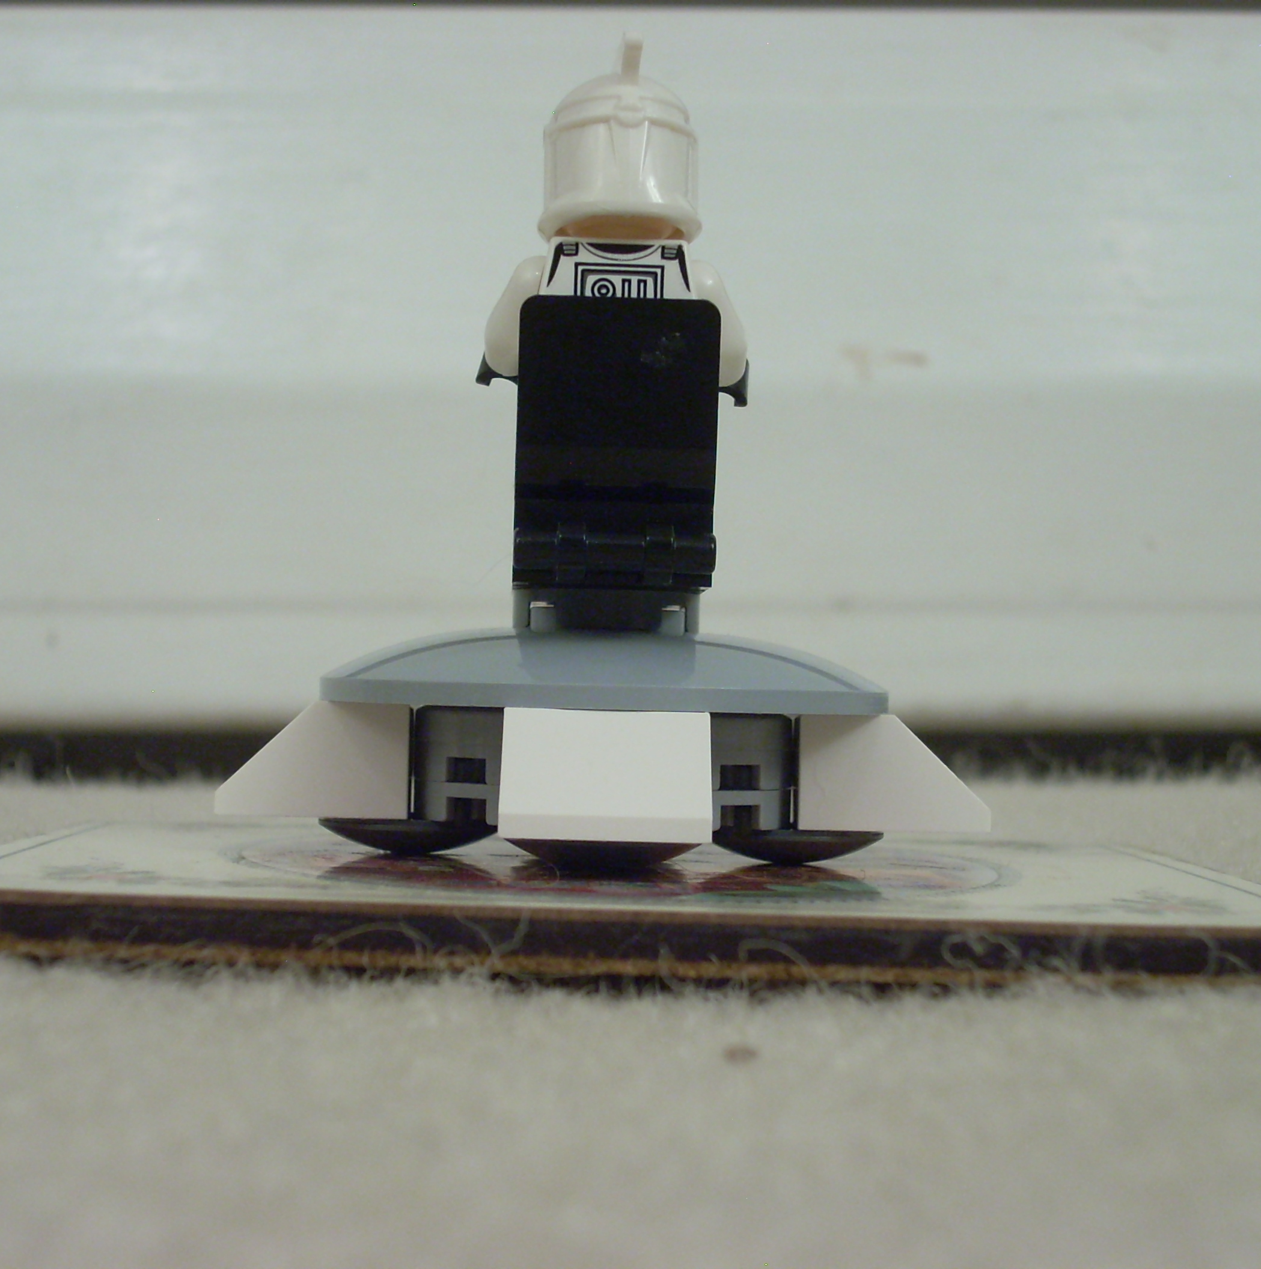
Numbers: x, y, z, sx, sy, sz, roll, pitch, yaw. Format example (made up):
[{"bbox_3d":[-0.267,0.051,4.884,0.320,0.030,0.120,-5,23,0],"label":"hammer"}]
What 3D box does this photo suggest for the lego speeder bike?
[{"bbox_3d":[-0.002,-0.016,0.266,0.064,0.070,0.065,1,-1,-1],"label":"lego speeder bike"}]

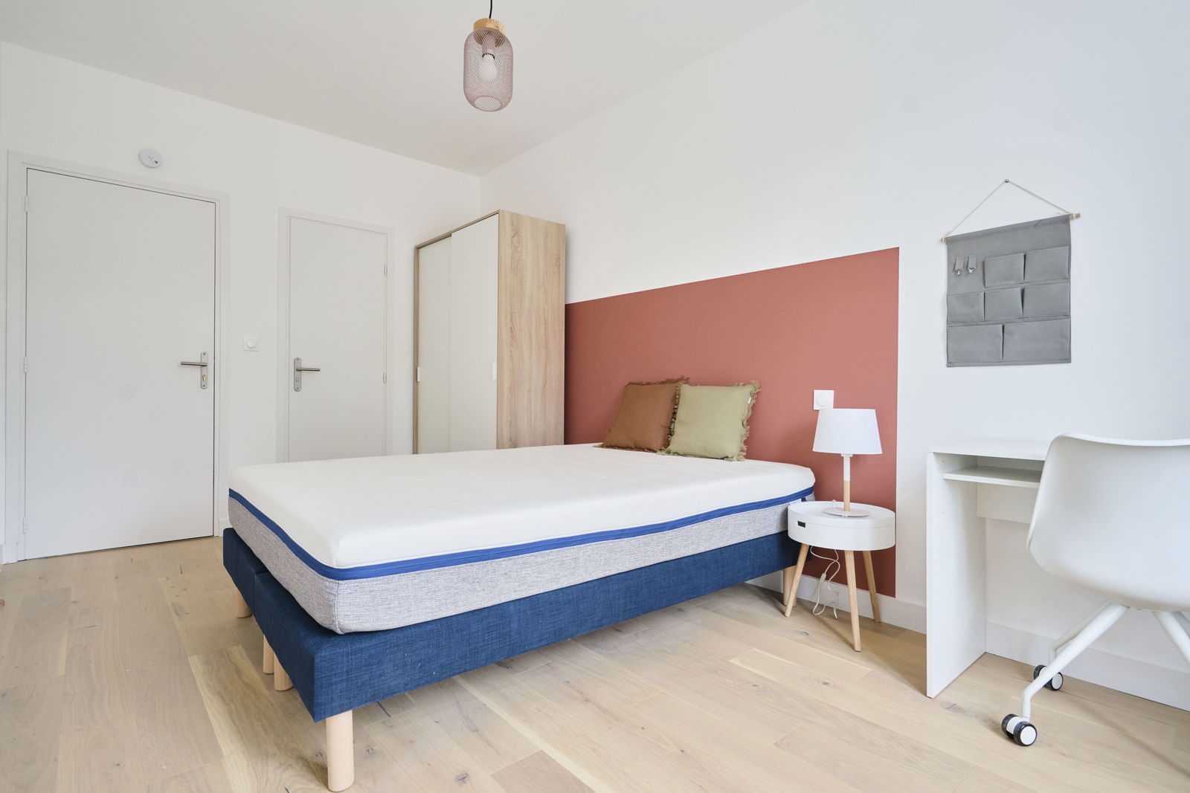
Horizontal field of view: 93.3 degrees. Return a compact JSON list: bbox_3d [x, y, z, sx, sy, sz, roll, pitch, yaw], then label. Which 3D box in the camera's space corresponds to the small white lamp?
[{"bbox_3d":[0.998,0.254,2.227,0.253,0.406,0.253,0,0,-42],"label":"small white lamp"}]

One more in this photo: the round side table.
[{"bbox_3d":[0.947,0.668,2.169,0.390,0.456,0.390,1,0,0],"label":"round side table"}]

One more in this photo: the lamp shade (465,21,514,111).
[{"bbox_3d":[-0.344,-1.068,1.820,0.158,0.245,0.158,1,0,0],"label":"lamp shade"}]

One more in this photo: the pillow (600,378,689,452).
[{"bbox_3d":[0.256,0.101,3.092,0.130,0.410,0.430,27,-18,-39],"label":"pillow"}]

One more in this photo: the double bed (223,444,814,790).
[{"bbox_3d":[-0.271,0.584,2.360,2.000,0.600,1.420,0,0,-40],"label":"double bed"}]

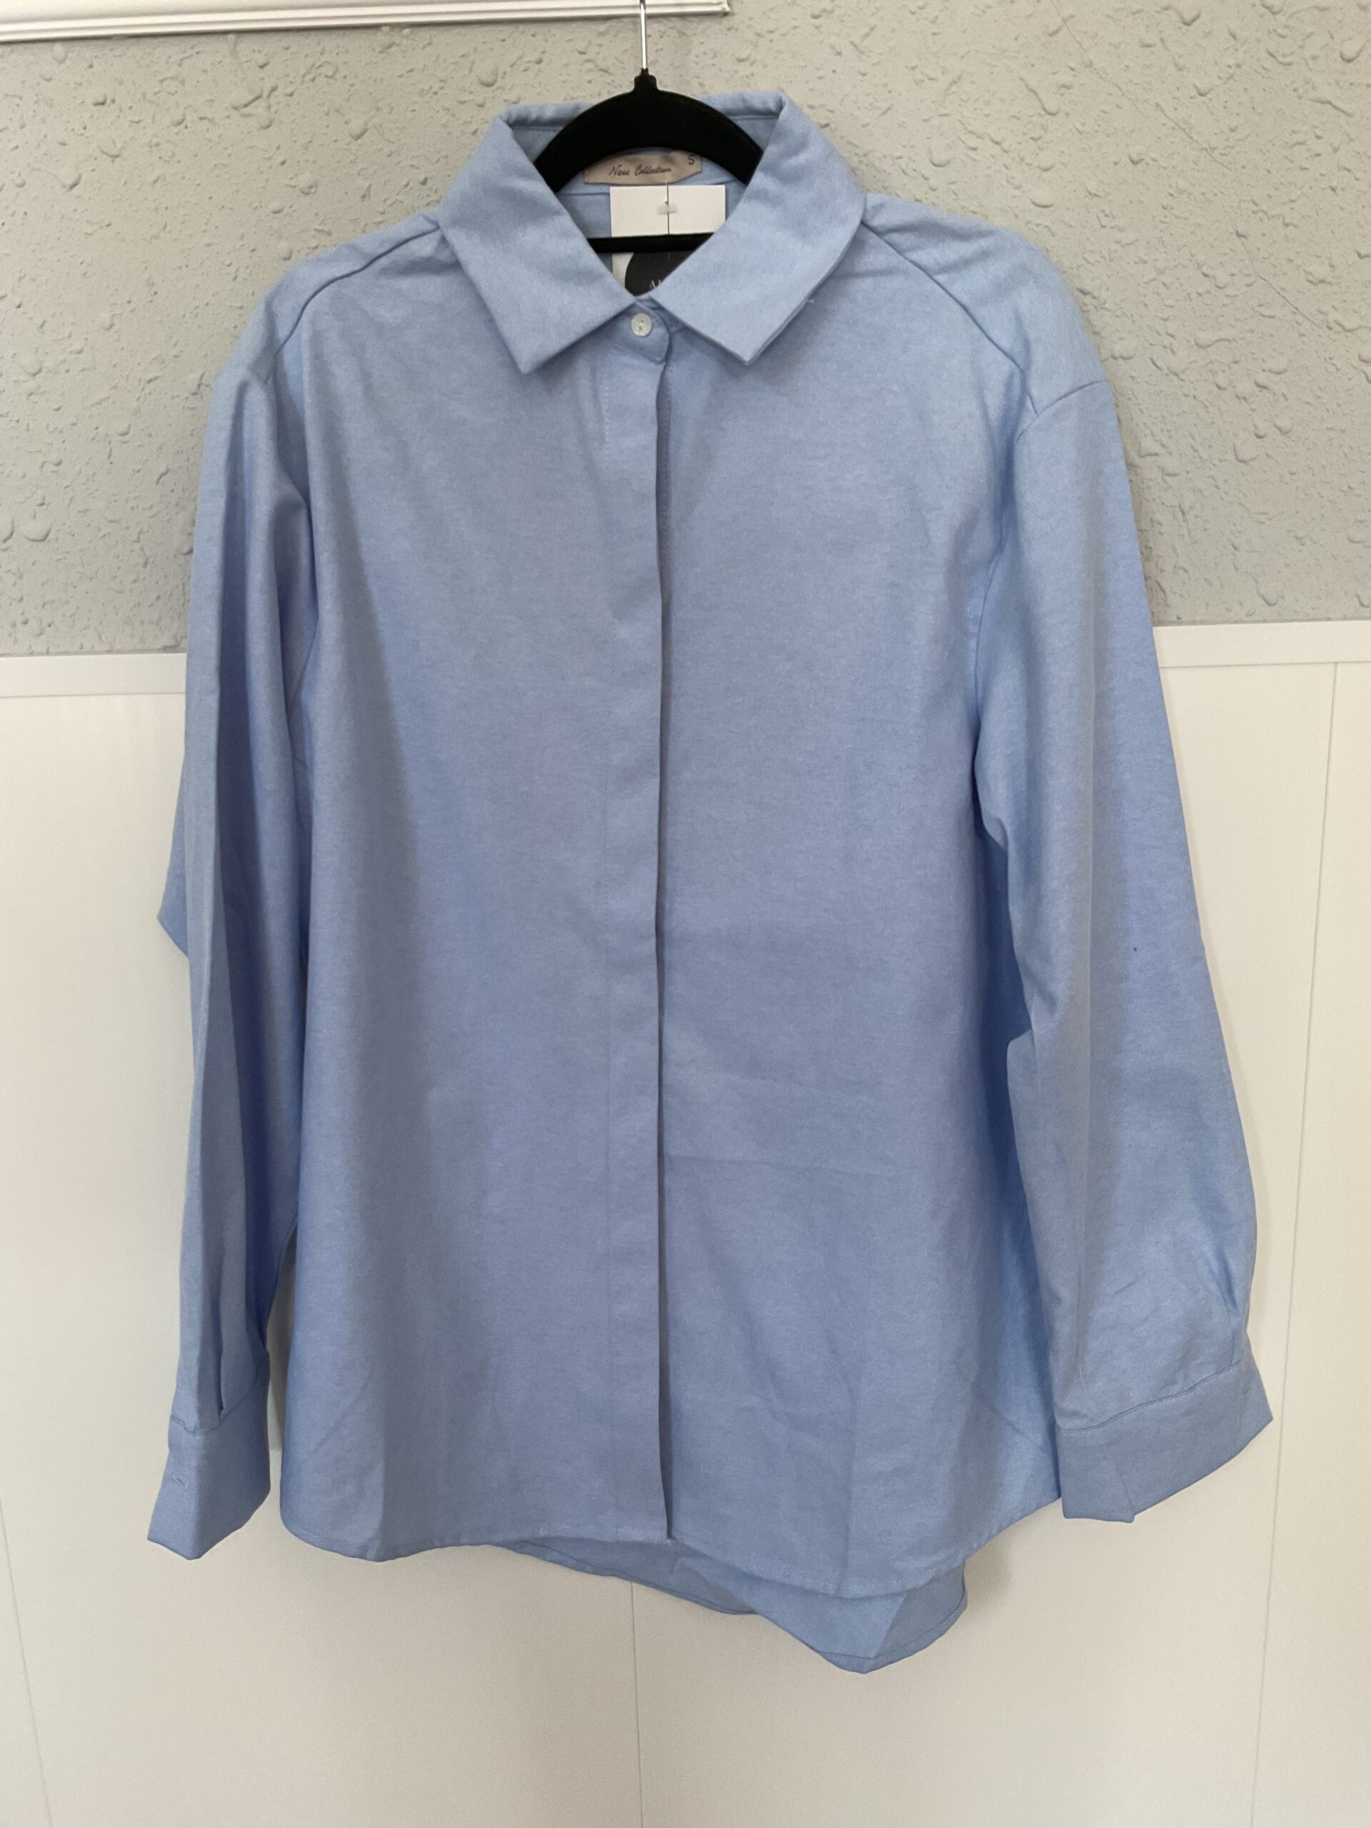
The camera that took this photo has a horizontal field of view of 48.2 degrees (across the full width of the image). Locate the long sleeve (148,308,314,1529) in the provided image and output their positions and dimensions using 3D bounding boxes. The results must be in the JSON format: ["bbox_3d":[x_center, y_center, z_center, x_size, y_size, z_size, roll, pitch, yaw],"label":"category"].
[{"bbox_3d":[-0.234,0.025,0.792,0.097,0.635,0.125,3,10,0],"label":"long sleeve"}]

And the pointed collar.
[{"bbox_3d":[-0.017,-0.321,0.720,0.200,0.127,0.110,-1,14,1],"label":"pointed collar"}]

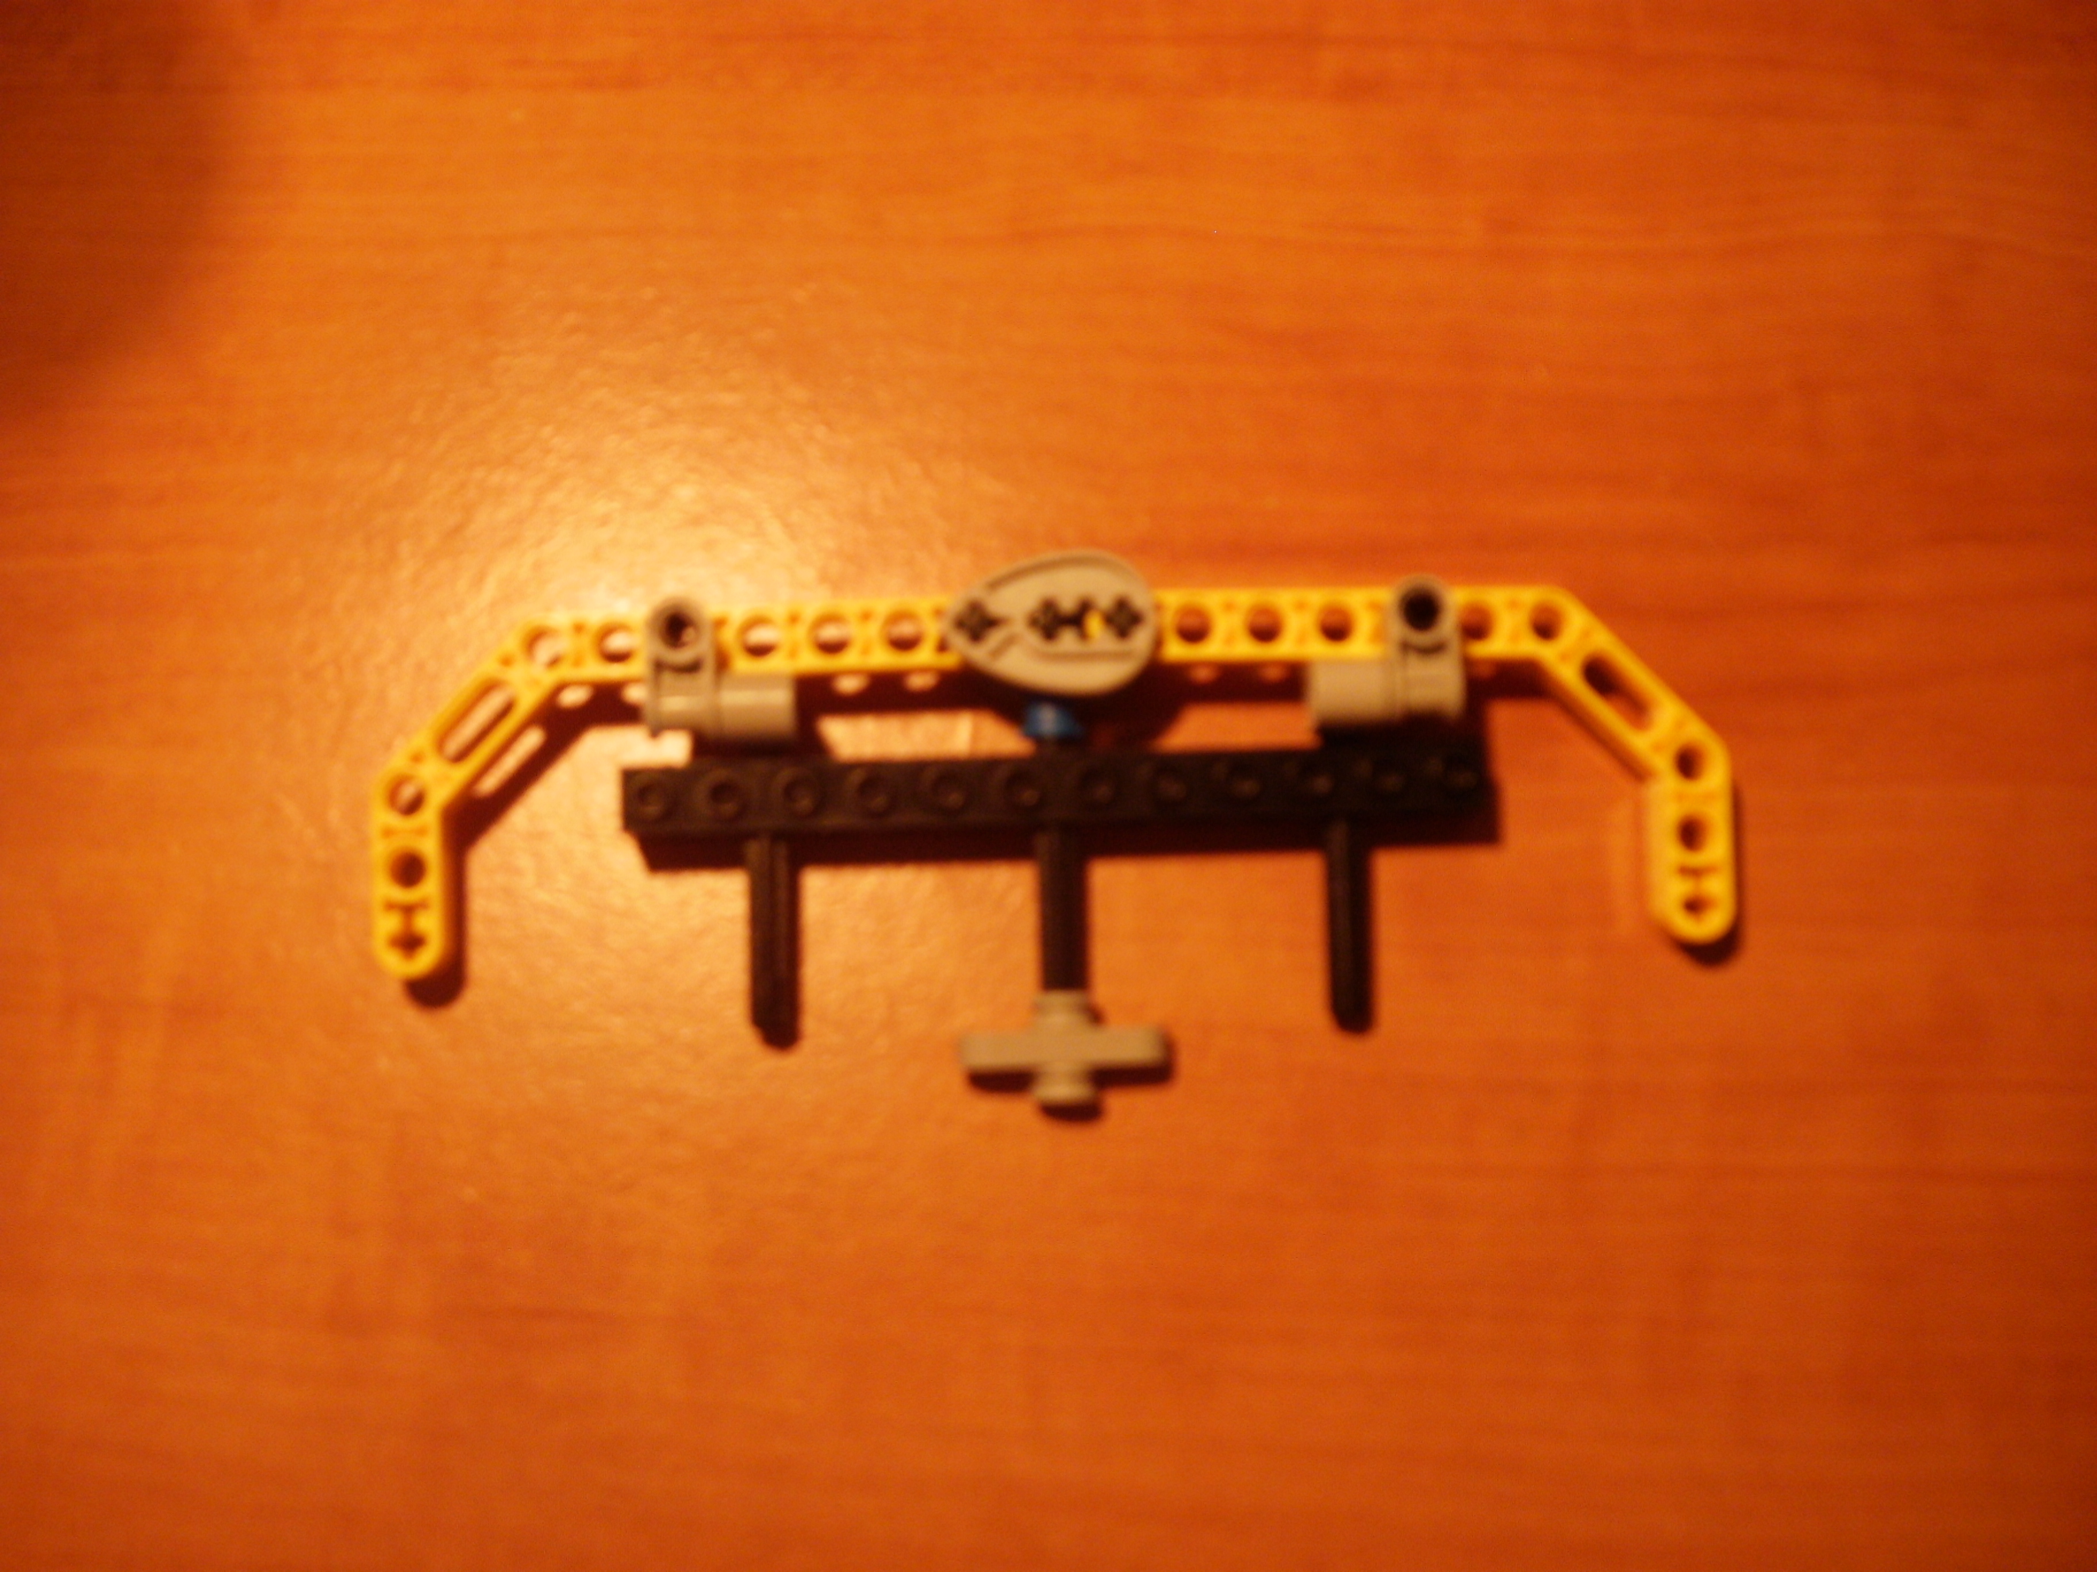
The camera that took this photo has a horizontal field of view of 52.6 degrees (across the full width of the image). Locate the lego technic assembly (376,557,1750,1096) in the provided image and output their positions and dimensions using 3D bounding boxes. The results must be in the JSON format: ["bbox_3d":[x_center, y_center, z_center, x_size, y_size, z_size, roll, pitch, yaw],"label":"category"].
[{"bbox_3d":[0.001,0.005,0.234,0.151,0.018,0.059,-1,79,-1],"label":"lego technic assembly"}]

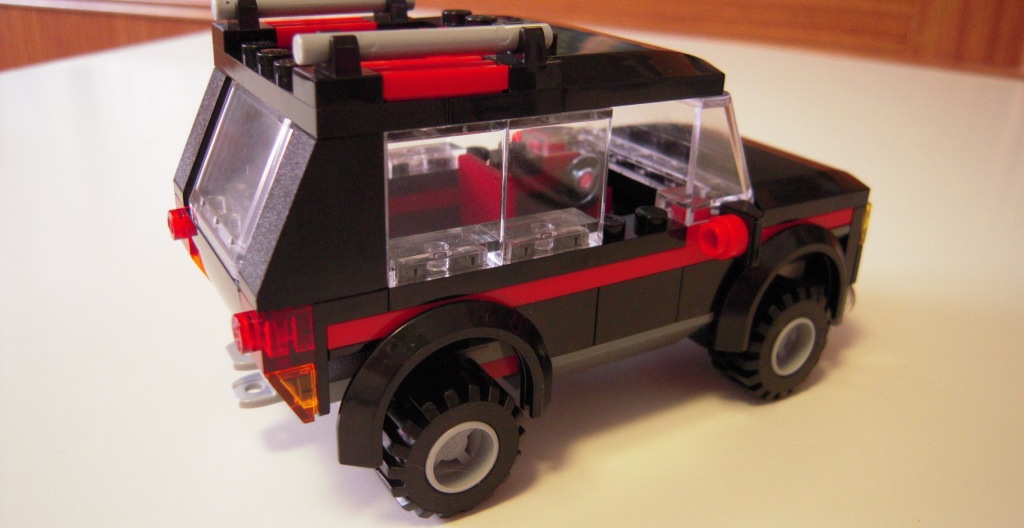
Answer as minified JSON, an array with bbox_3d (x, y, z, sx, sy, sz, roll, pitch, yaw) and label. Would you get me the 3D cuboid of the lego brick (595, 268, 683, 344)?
[{"bbox_3d":[0.017,0.005,0.128,0.016,0.010,0.008,-12,27,-29],"label":"lego brick"}]

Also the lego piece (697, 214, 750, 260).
[{"bbox_3d":[0.031,-0.004,0.123,0.005,0.008,0.008,-12,27,-29],"label":"lego piece"}]

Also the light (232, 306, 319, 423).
[{"bbox_3d":[-0.029,0.011,0.100,0.008,0.016,0.008,-12,27,-29],"label":"light"}]

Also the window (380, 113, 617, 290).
[{"bbox_3d":[-0.003,-0.010,0.108,0.032,0.019,0.007,-12,27,-29],"label":"window"}]

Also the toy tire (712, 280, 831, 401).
[{"bbox_3d":[0.045,0.012,0.146,0.021,0.021,0.012,-12,27,-29],"label":"toy tire"}]

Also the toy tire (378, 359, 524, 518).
[{"bbox_3d":[-0.009,0.024,0.115,0.021,0.021,0.012,-12,27,-29],"label":"toy tire"}]

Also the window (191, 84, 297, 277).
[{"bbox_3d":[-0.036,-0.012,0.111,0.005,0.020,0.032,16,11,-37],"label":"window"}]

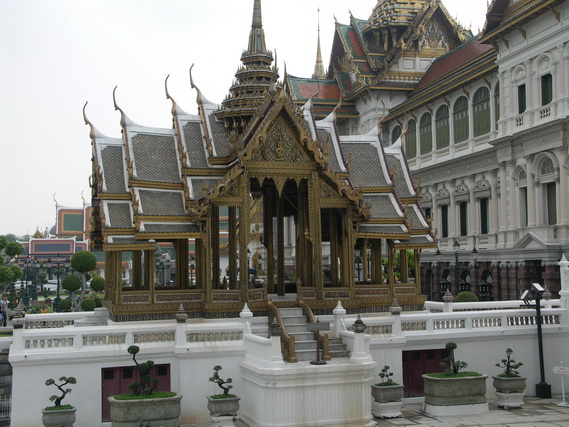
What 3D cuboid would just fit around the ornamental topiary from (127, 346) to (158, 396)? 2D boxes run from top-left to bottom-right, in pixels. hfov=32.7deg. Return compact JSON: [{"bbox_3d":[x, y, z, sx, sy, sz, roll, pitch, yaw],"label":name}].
[{"bbox_3d":[-2.988,3.304,20.412,0.630,1.084,0.560,0,-3,-20],"label":"ornamental topiary"}]

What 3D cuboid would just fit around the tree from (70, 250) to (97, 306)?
[{"bbox_3d":[-14.300,4.696,69.011,1.814,4.126,1.750,0,-3,-10],"label":"tree"}]

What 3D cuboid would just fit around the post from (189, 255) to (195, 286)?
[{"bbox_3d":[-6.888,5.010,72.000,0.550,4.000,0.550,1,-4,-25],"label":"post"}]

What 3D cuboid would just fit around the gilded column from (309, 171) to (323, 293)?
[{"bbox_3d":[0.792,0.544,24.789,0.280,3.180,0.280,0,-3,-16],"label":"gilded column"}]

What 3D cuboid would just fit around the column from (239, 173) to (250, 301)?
[{"bbox_3d":[-1.039,0.624,25.200,0.240,3.377,0.240,0,-2,-18],"label":"column"}]

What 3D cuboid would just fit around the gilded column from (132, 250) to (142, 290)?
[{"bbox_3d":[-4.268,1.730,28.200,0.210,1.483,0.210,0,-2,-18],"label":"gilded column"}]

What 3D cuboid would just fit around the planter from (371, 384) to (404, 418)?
[{"bbox_3d":[2.508,4.575,23.640,0.660,0.720,0.500,0,-2,-18],"label":"planter"}]

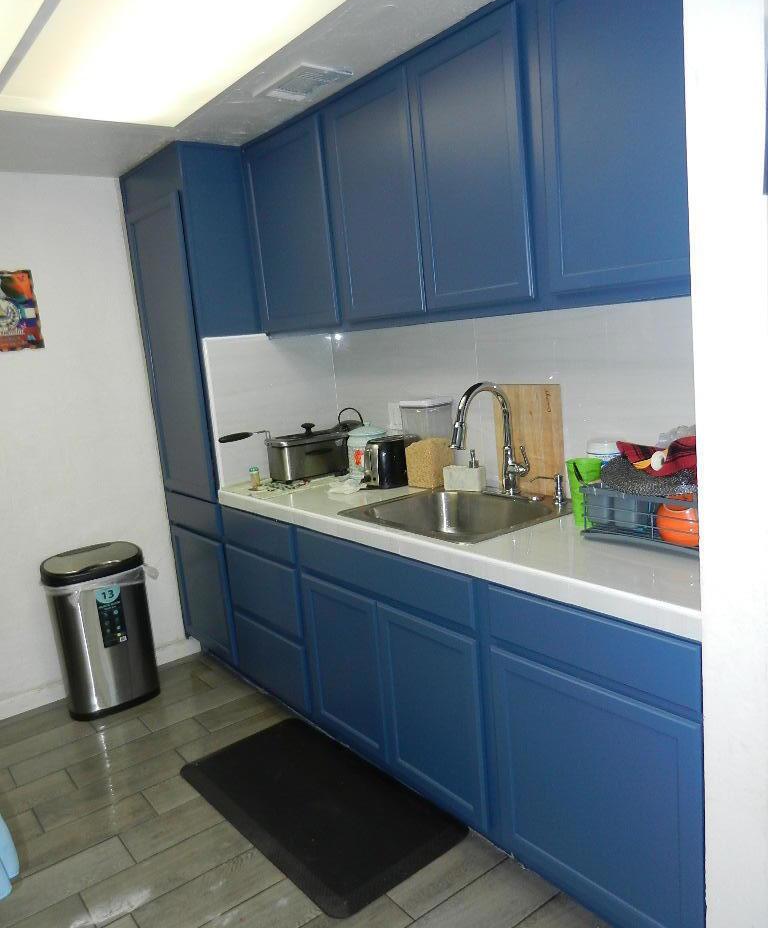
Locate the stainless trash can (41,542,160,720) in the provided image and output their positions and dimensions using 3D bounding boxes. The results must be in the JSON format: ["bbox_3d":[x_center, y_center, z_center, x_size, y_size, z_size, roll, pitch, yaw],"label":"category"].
[{"bbox_3d":[-1.213,0.709,3.201,0.390,0.655,0.290,-13,12,-39],"label":"stainless trash can"}]

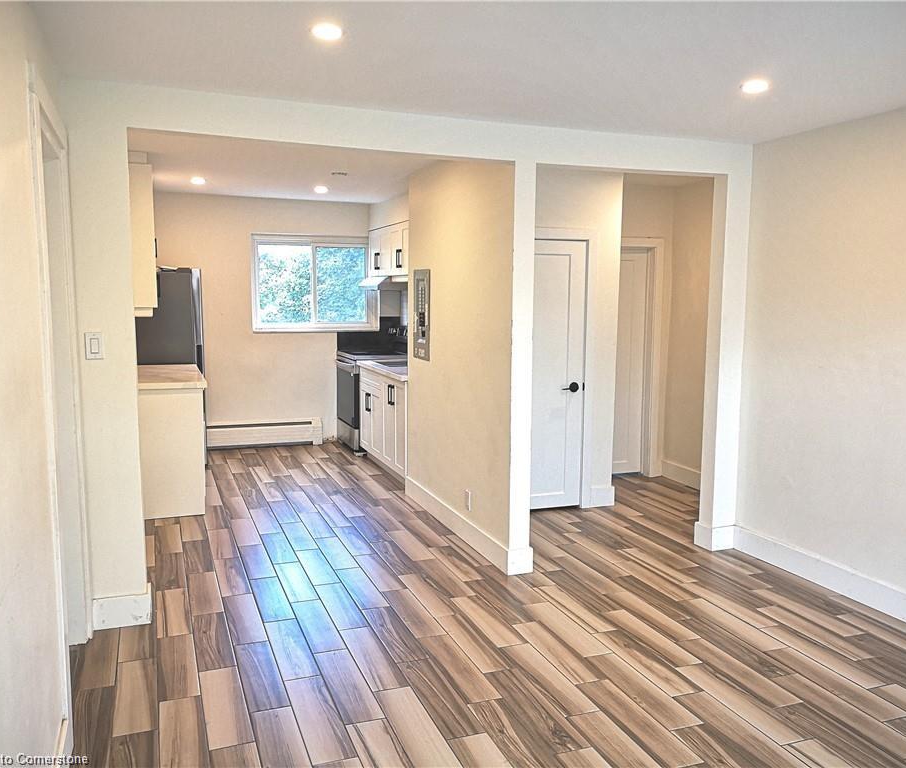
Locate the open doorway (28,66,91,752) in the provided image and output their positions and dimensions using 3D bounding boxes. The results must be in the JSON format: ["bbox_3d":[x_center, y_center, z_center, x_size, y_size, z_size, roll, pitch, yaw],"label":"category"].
[{"bbox_3d":[-1.465,0.130,2.882,0.130,2.100,0.980,-2,7,-20],"label":"open doorway"}]

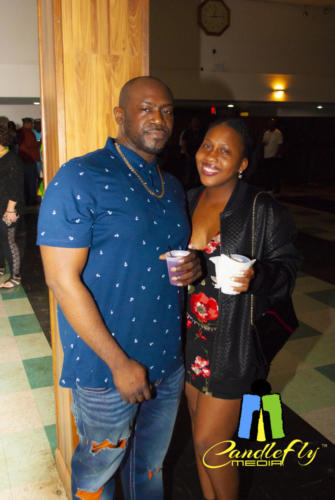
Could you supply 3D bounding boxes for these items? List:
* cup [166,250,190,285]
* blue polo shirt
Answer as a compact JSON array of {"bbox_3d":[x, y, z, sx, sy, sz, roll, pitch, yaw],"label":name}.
[{"bbox_3d":[0.034,0.057,1.530,0.073,0.090,0.073,1,15,0],"label":"cup"},{"bbox_3d":[-0.136,0.035,1.644,0.540,0.790,0.340,-10,19,-37],"label":"blue polo shirt"}]

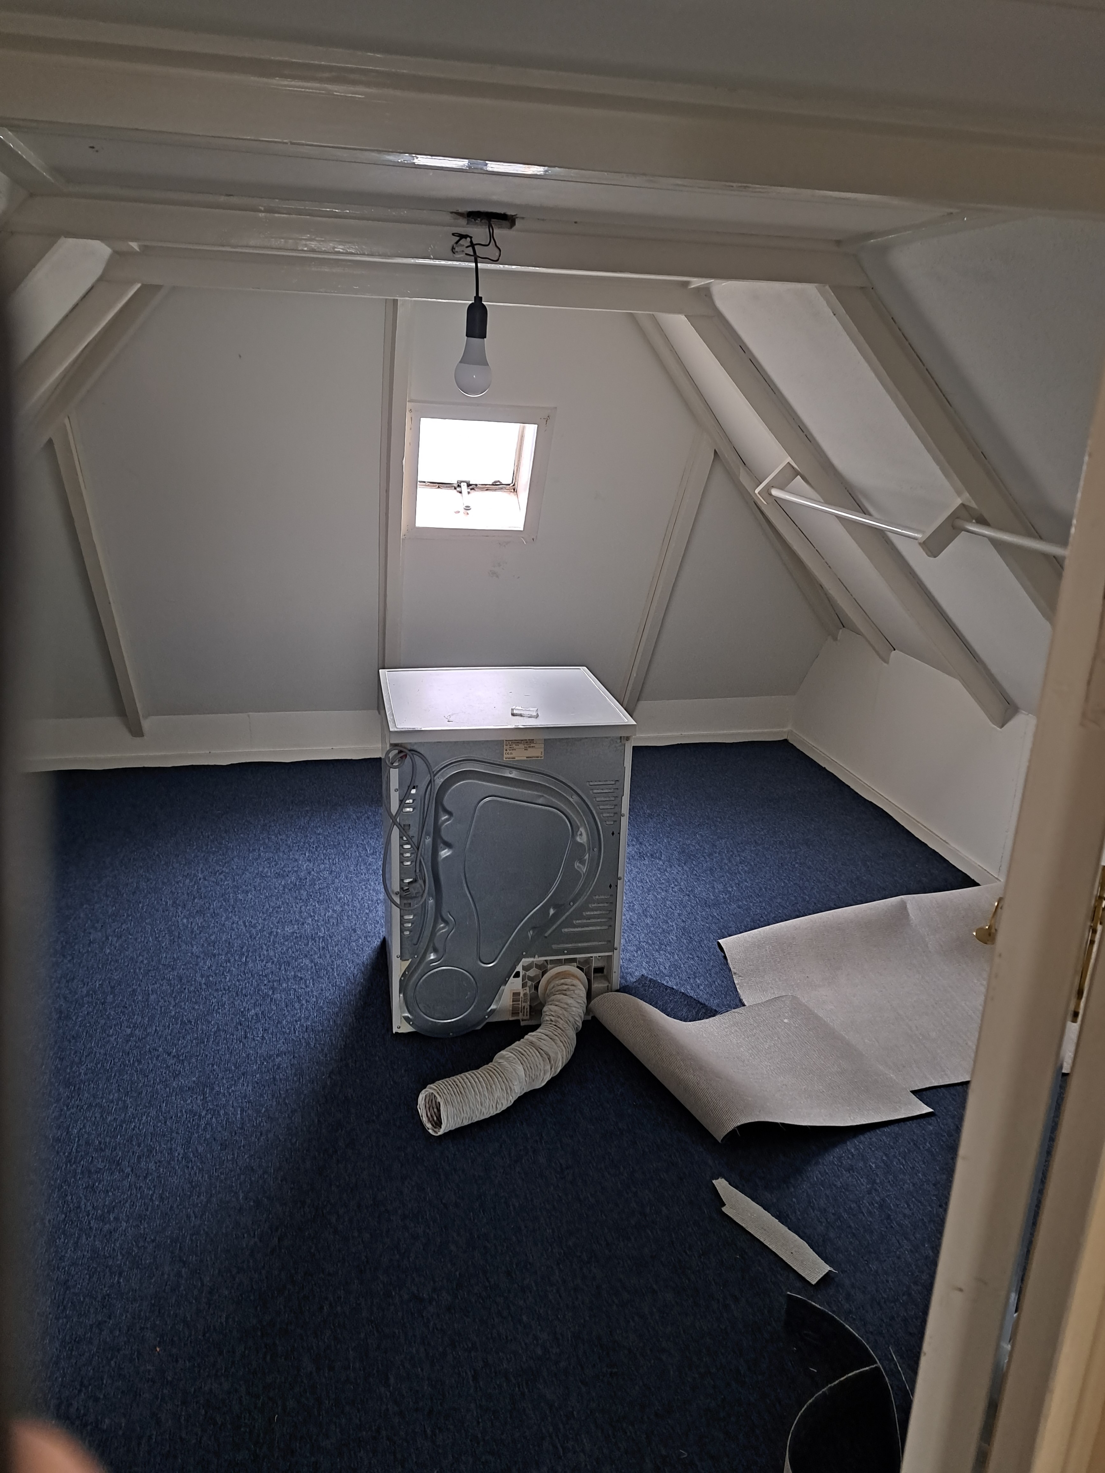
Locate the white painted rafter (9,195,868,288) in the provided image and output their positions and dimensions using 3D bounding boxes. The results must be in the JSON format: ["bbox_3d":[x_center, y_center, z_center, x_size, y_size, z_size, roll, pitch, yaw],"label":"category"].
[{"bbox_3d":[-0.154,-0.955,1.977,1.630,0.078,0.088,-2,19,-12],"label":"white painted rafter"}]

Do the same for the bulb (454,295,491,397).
[{"bbox_3d":[-0.145,-0.718,1.883,0.068,0.173,0.068,-2,19,-12],"label":"bulb"}]

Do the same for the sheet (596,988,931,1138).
[{"bbox_3d":[0.503,0.797,2.584,0.690,0.100,0.540,-4,19,-18],"label":"sheet"}]

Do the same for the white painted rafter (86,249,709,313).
[{"bbox_3d":[-0.337,-1.196,2.688,1.590,0.078,0.085,-2,19,-12],"label":"white painted rafter"}]

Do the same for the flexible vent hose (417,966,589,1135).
[{"bbox_3d":[-0.094,0.753,2.510,0.566,0.185,0.235,-14,24,-40],"label":"flexible vent hose"}]

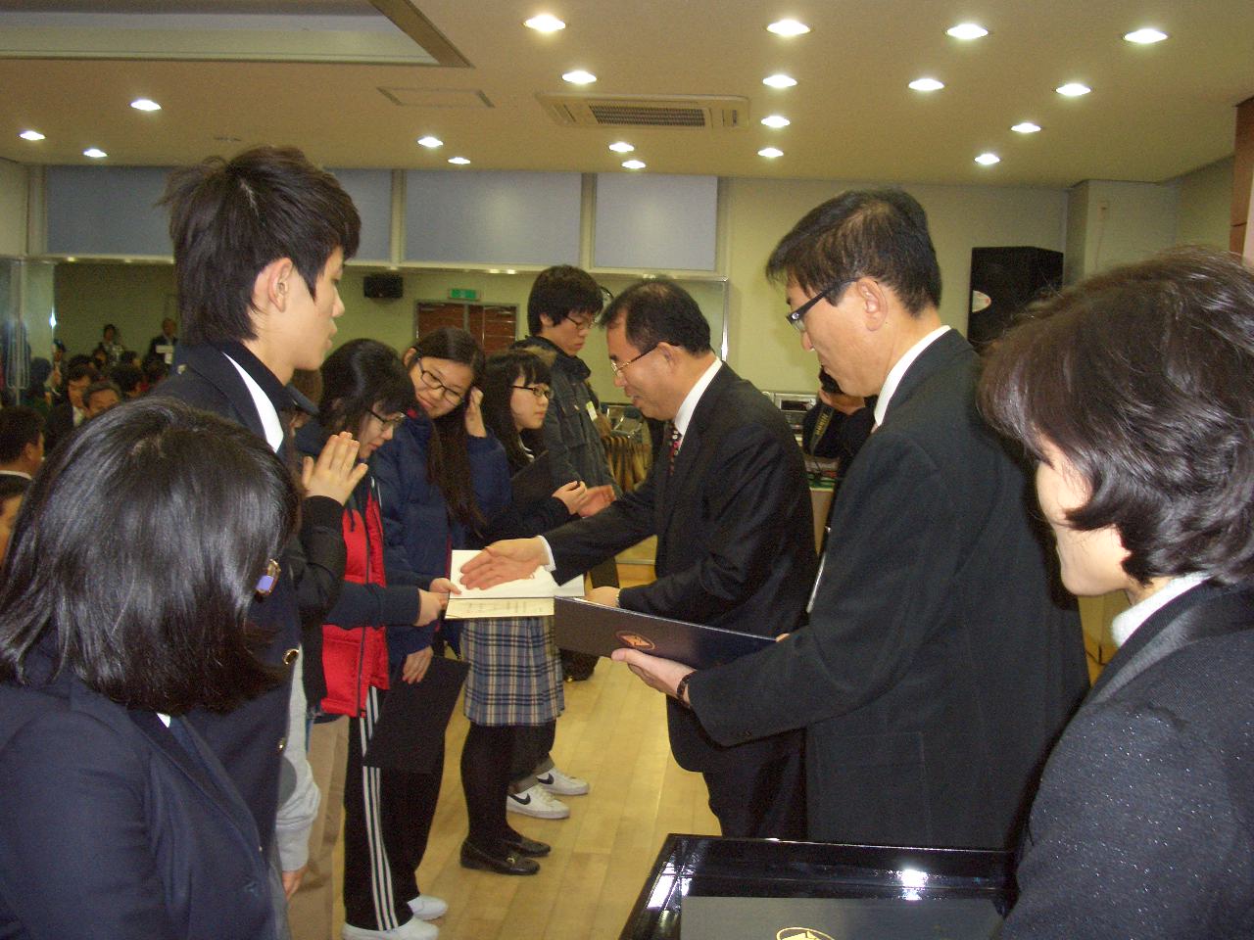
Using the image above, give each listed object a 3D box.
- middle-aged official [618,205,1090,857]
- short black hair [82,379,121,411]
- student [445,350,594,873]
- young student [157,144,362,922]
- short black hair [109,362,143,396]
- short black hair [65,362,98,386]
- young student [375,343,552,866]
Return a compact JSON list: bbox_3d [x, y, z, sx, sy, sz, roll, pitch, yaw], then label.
[{"bbox_3d":[0.263,0.511,1.969,0.600,1.750,0.520,3,5,10],"label":"middle-aged official"},{"bbox_3d":[-2.437,-0.339,6.900,0.180,0.170,0.200,0,5,-18],"label":"short black hair"},{"bbox_3d":[-0.324,0.398,4.400,0.420,1.530,0.430,2,5,6],"label":"student"},{"bbox_3d":[-0.497,0.485,1.909,0.330,1.760,0.470,2,5,4],"label":"young student"},{"bbox_3d":[-2.564,-0.464,7.600,0.200,0.170,0.170,4,5,25],"label":"short black hair"},{"bbox_3d":[-2.863,-0.502,7.800,0.170,0.150,0.200,3,5,10],"label":"short black hair"},{"bbox_3d":[-0.524,0.400,4.049,0.400,1.570,0.450,3,5,10],"label":"young student"}]

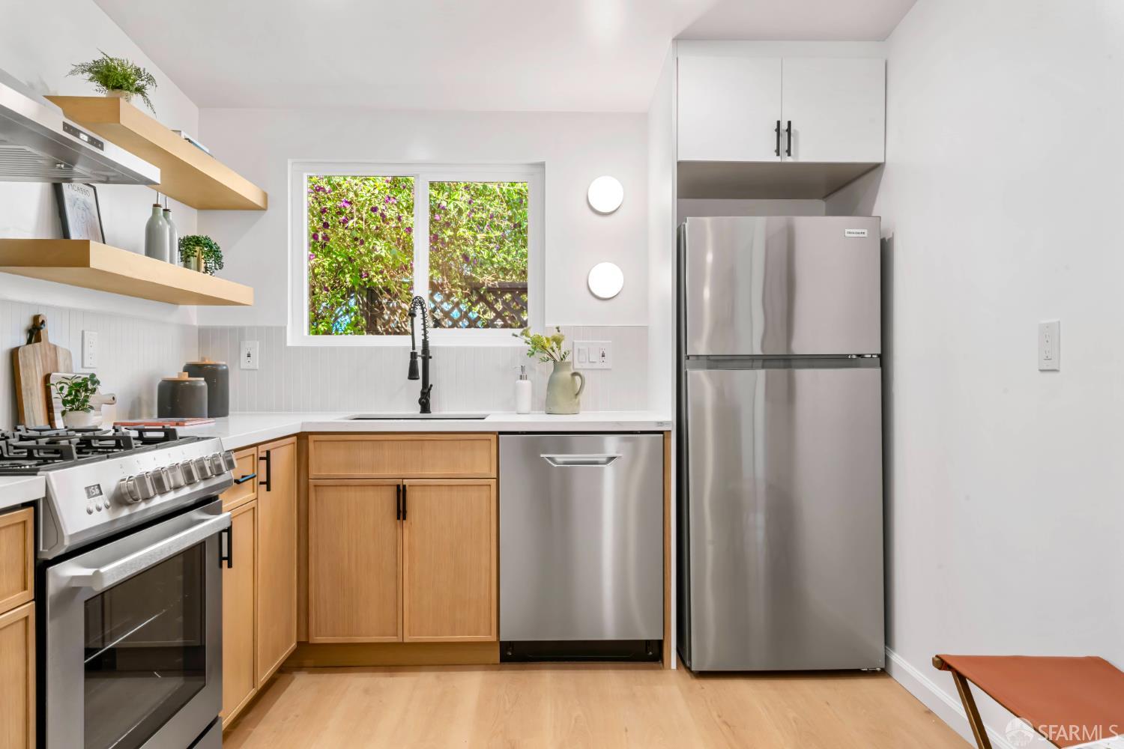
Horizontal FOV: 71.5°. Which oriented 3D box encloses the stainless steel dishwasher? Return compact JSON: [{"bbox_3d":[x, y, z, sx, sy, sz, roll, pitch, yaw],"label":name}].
[{"bbox_3d":[0.065,0.652,3.171,0.602,0.875,0.607,0,0,-2],"label":"stainless steel dishwasher"}]

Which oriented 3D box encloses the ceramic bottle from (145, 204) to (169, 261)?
[{"bbox_3d":[-1.482,-0.505,2.855,0.079,0.238,0.079,0,0,-1],"label":"ceramic bottle"}]

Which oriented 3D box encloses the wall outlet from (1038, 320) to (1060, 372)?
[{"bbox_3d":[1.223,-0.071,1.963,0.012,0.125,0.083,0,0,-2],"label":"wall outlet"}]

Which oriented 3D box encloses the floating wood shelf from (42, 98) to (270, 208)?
[{"bbox_3d":[-1.441,-0.765,2.849,0.295,0.076,1.198,0,0,-2],"label":"floating wood shelf"}]

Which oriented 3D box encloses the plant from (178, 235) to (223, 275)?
[{"bbox_3d":[-1.437,-0.458,3.104,0.162,0.195,0.162,0,0,-2],"label":"plant"}]

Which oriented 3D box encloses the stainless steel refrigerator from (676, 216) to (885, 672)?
[{"bbox_3d":[0.800,0.259,3.157,0.715,1.662,0.665,0,0,-2],"label":"stainless steel refrigerator"}]

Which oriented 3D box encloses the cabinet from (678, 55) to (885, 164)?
[{"bbox_3d":[0.804,-0.982,3.196,0.774,0.396,0.632,0,0,-2],"label":"cabinet"}]

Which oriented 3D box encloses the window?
[{"bbox_3d":[-0.640,-0.535,3.479,1.123,0.814,0.075,0,0,-2],"label":"window"}]

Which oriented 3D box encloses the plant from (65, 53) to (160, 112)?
[{"bbox_3d":[-1.431,-0.916,2.501,0.253,0.229,0.253,0,0,-2],"label":"plant"}]

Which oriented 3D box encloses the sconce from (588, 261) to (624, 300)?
[{"bbox_3d":[0.195,-0.413,3.466,0.156,0.159,0.060,0,0,-2],"label":"sconce"}]

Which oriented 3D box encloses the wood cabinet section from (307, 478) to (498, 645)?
[{"bbox_3d":[-0.589,0.679,3.137,0.686,0.598,0.580,0,0,-2],"label":"wood cabinet section"}]

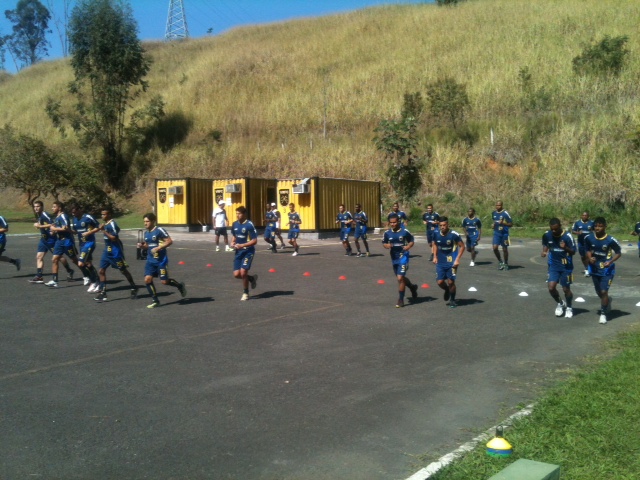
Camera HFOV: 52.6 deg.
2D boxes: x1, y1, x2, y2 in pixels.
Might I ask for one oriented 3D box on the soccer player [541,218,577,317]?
[{"bbox_3d":[4.109,0.488,11.173,0.600,1.709,0.500,3,5,30],"label":"soccer player"}]

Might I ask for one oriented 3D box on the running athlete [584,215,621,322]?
[{"bbox_3d":[4.695,0.507,10.756,0.620,1.767,0.680,3,5,38],"label":"running athlete"}]

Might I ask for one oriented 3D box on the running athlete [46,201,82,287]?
[{"bbox_3d":[-5.524,0.081,13.937,0.550,1.812,0.720,4,6,44],"label":"running athlete"}]

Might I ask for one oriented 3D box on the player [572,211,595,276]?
[{"bbox_3d":[7.013,0.121,17.189,0.580,1.727,0.500,3,4,25],"label":"player"}]

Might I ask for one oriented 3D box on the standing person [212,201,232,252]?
[{"bbox_3d":[-3.398,-0.479,22.554,0.580,1.800,0.500,-3,5,-40],"label":"standing person"}]

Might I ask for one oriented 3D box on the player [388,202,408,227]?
[{"bbox_3d":[2.504,-0.279,20.643,0.600,1.799,0.600,2,4,25],"label":"player"}]

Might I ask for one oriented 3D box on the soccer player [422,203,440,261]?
[{"bbox_3d":[3.515,-0.230,20.494,0.580,1.786,0.600,2,4,22],"label":"soccer player"}]

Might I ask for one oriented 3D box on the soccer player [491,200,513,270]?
[{"bbox_3d":[4.914,-0.117,17.472,0.570,1.873,0.480,3,5,31],"label":"soccer player"}]

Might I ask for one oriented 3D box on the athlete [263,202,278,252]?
[{"bbox_3d":[-1.730,-0.399,22.619,0.530,1.700,0.550,3,4,26],"label":"athlete"}]

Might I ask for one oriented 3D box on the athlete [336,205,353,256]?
[{"bbox_3d":[0.829,-0.328,22.364,0.550,1.760,0.580,2,4,25],"label":"athlete"}]

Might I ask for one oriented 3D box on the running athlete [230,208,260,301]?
[{"bbox_3d":[-1.439,0.256,12.254,0.530,1.768,0.550,3,4,22],"label":"running athlete"}]

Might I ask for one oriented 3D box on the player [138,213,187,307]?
[{"bbox_3d":[-2.829,0.373,11.550,0.620,1.684,0.850,3,4,27],"label":"player"}]

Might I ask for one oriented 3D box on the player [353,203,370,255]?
[{"bbox_3d":[1.402,-0.313,21.863,0.550,1.771,0.580,3,5,32],"label":"player"}]

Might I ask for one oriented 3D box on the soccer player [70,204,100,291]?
[{"bbox_3d":[-4.690,0.141,12.997,0.600,1.777,0.600,3,4,25],"label":"soccer player"}]

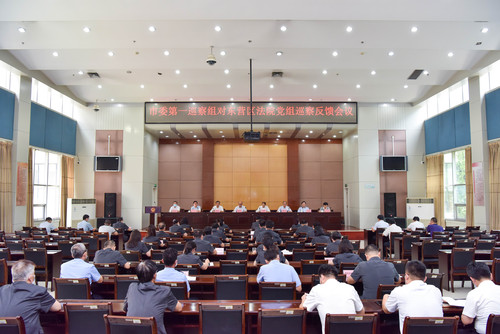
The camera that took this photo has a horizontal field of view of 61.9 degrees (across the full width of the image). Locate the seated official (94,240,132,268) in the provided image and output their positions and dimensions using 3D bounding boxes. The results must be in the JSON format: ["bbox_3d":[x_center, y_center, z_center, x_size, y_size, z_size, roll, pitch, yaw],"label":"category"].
[{"bbox_3d":[-2.241,1.824,6.837,0.580,1.239,0.780,-1,-4,8],"label":"seated official"}]

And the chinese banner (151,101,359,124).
[{"bbox_3d":[0.040,-2.523,19.579,9.900,1.000,0.200,0,-4,0],"label":"chinese banner"}]

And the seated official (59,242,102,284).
[{"bbox_3d":[-2.105,1.653,5.345,0.580,1.367,0.800,-1,-4,10],"label":"seated official"}]

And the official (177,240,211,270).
[{"bbox_3d":[-0.950,1.899,7.014,0.560,1.250,0.750,-1,-4,9],"label":"official"}]

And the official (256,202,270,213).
[{"bbox_3d":[0.660,2.326,20.193,0.620,1.240,0.750,0,-4,0],"label":"official"}]

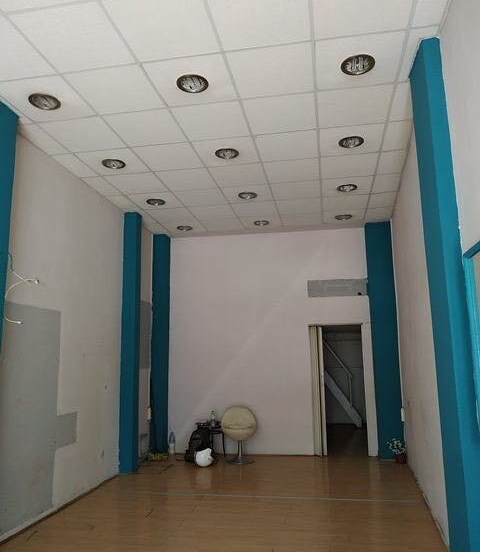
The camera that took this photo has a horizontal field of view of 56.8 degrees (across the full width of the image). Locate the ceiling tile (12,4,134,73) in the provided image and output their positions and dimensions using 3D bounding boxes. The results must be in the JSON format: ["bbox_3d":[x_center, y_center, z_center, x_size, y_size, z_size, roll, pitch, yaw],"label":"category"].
[{"bbox_3d":[-1.049,-1.514,2.845,0.600,0.030,0.600,-2,-10,11],"label":"ceiling tile"}]

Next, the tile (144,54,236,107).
[{"bbox_3d":[-0.353,-1.452,3.318,0.600,0.030,0.590,-2,-10,11],"label":"tile"}]

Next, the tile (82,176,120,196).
[{"bbox_3d":[-1.643,-1.088,5.365,0.258,0.020,0.576,-2,-10,11],"label":"tile"}]

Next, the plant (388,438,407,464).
[{"bbox_3d":[2.210,2.470,6.250,0.280,0.360,0.260,-2,-10,11],"label":"plant"}]

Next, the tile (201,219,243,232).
[{"bbox_3d":[-0.268,-0.794,6.822,0.600,0.025,0.600,-3,-11,11],"label":"tile"}]

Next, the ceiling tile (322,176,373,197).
[{"bbox_3d":[1.277,-1.093,5.373,0.600,0.030,0.590,-2,-10,11],"label":"ceiling tile"}]

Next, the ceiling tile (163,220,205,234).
[{"bbox_3d":[-0.868,-0.768,6.923,0.600,0.025,0.600,-3,-11,11],"label":"ceiling tile"}]

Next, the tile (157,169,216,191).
[{"bbox_3d":[-0.603,-1.126,5.141,0.600,0.030,0.590,-2,-10,11],"label":"tile"}]

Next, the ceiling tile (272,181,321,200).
[{"bbox_3d":[0.688,-1.070,5.485,0.600,0.030,0.590,-2,-10,11],"label":"ceiling tile"}]

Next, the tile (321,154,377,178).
[{"bbox_3d":[1.165,-1.202,4.840,0.576,0.020,0.576,-2,-10,11],"label":"tile"}]

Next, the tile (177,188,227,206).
[{"bbox_3d":[-0.490,-1.034,5.752,0.576,0.020,0.576,-2,-10,11],"label":"tile"}]

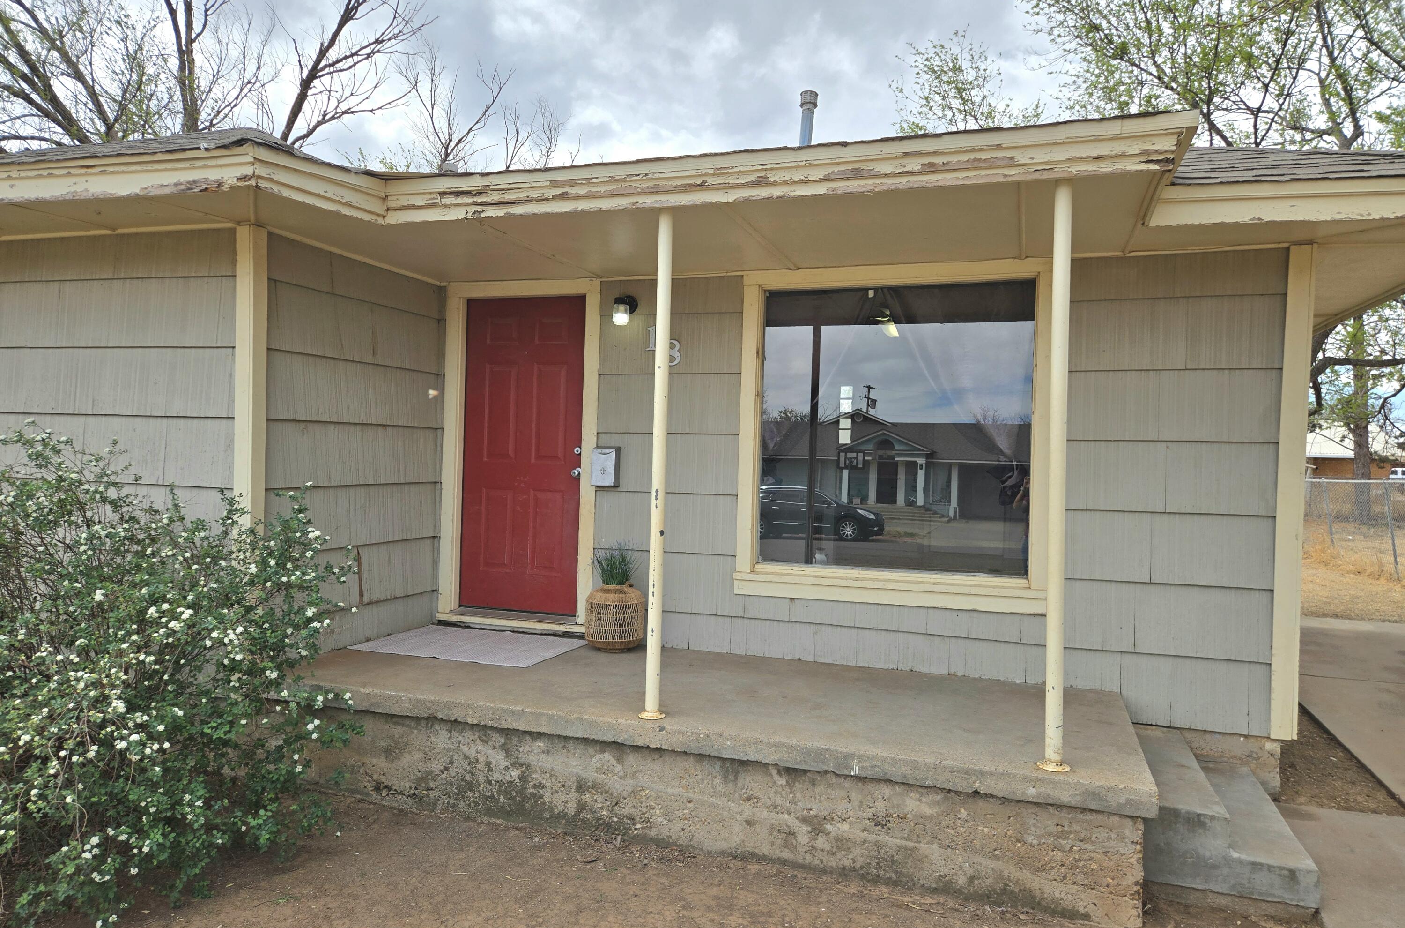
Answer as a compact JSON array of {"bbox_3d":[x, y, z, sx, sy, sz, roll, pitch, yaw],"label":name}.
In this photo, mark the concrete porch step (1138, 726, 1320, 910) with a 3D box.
[{"bbox_3d":[2.213,1.491,4.154,0.605,0.300,1.240,1,1,19],"label":"concrete porch step"}]

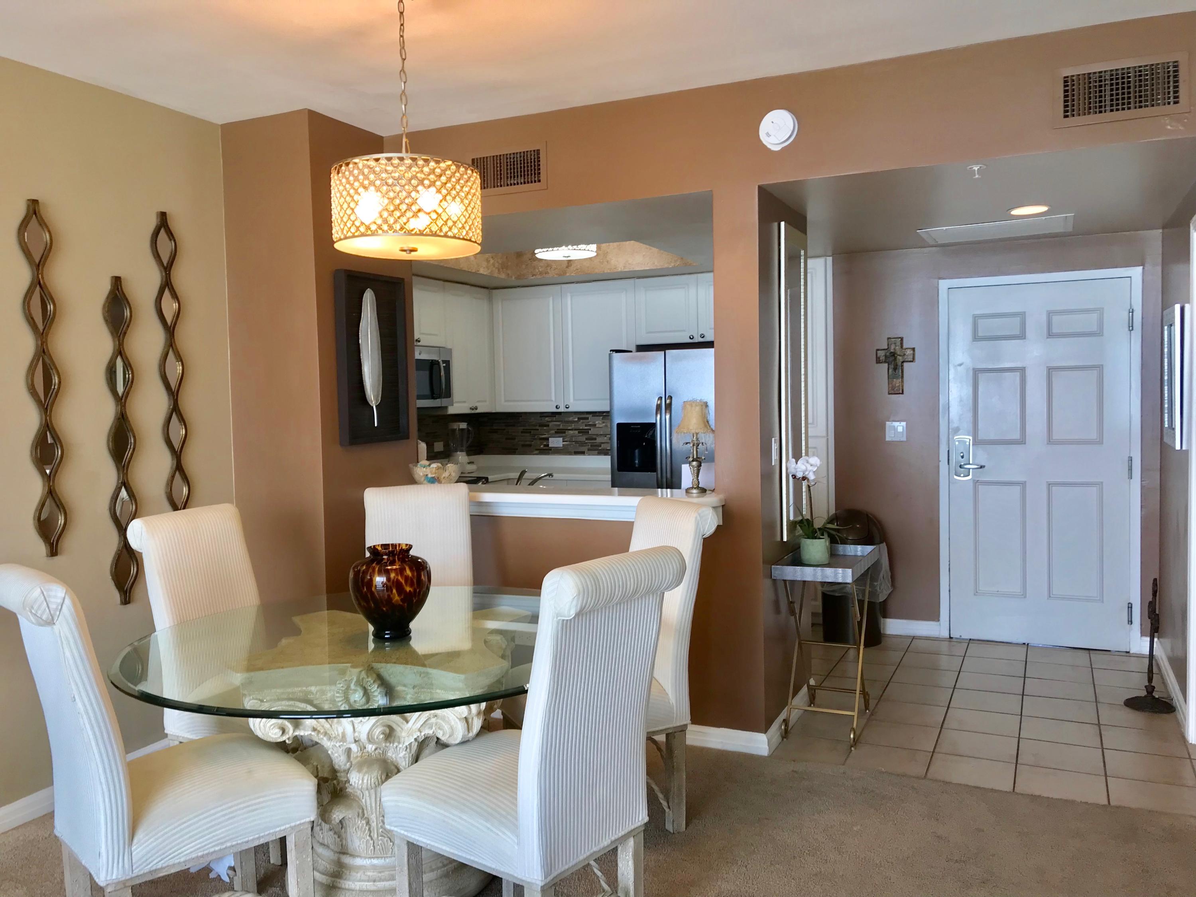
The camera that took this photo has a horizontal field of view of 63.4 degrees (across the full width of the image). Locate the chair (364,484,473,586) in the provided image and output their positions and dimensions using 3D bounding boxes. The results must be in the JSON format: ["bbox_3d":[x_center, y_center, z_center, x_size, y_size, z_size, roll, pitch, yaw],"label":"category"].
[{"bbox_3d":[-0.729,0.725,3.927,0.450,1.090,0.660,-2,3,-7],"label":"chair"}]

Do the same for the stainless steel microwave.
[{"bbox_3d":[-1.321,-0.479,6.412,0.390,0.420,0.760,0,4,25],"label":"stainless steel microwave"}]

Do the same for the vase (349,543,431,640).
[{"bbox_3d":[-0.631,0.434,2.942,0.250,0.278,0.250,-1,3,0],"label":"vase"}]

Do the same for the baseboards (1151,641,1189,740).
[{"bbox_3d":[2.744,1.104,4.628,0.016,0.110,1.350,0,4,25],"label":"baseboards"}]

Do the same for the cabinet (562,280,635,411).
[{"bbox_3d":[0.075,-0.729,6.946,0.572,0.907,0.330,1,4,25],"label":"cabinet"}]

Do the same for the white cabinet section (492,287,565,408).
[{"bbox_3d":[-0.446,-0.734,7.249,0.591,0.912,0.330,0,4,25],"label":"white cabinet section"}]

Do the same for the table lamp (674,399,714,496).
[{"bbox_3d":[0.399,-0.011,3.974,0.175,0.378,0.175,-1,3,0],"label":"table lamp"}]

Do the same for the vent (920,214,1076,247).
[{"bbox_3d":[2.057,-1.130,5.001,0.715,0.030,0.550,1,4,25],"label":"vent"}]

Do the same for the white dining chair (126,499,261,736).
[{"bbox_3d":[-1.193,0.769,3.325,0.660,1.090,0.450,0,4,27],"label":"white dining chair"}]

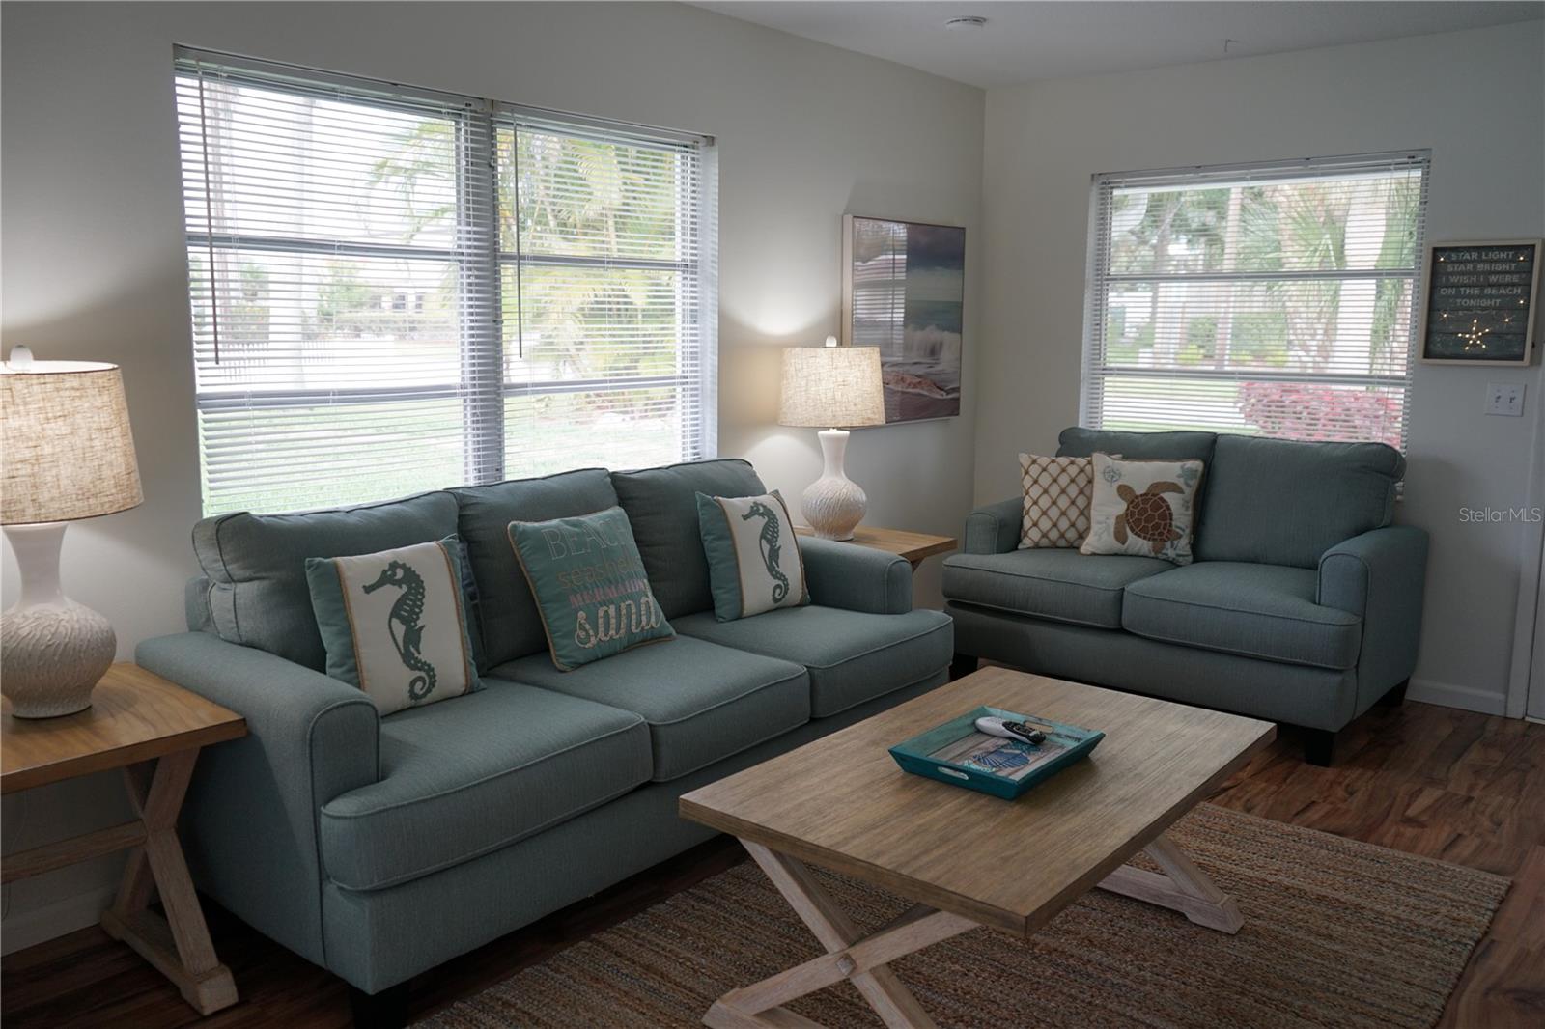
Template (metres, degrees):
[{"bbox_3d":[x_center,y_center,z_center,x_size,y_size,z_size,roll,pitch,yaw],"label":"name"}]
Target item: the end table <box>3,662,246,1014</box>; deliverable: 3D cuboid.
[{"bbox_3d":[-1.507,0.731,2.485,0.600,0.614,0.610,8,12,40],"label":"end table"}]

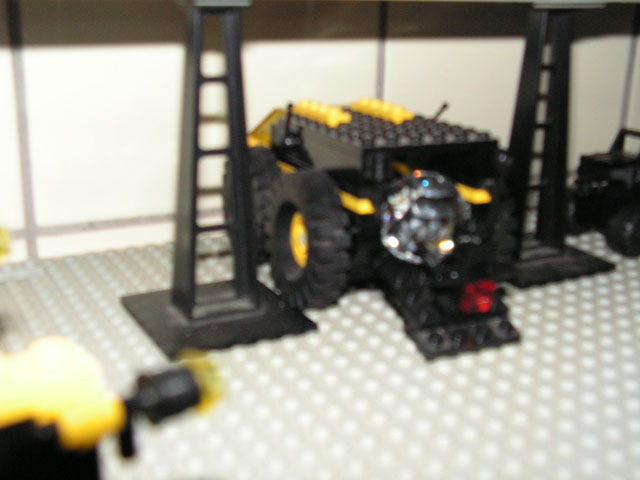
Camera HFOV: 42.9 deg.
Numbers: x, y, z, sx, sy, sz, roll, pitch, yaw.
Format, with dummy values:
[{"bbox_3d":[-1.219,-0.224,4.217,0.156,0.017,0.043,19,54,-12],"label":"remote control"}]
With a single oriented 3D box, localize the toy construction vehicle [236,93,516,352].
[{"bbox_3d":[0.022,-0.015,0.289,0.078,0.065,0.126,-7,19,-23],"label":"toy construction vehicle"}]

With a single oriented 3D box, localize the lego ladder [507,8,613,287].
[{"bbox_3d":[0.087,-0.038,0.310,0.048,0.097,0.048,-8,20,-27],"label":"lego ladder"}]

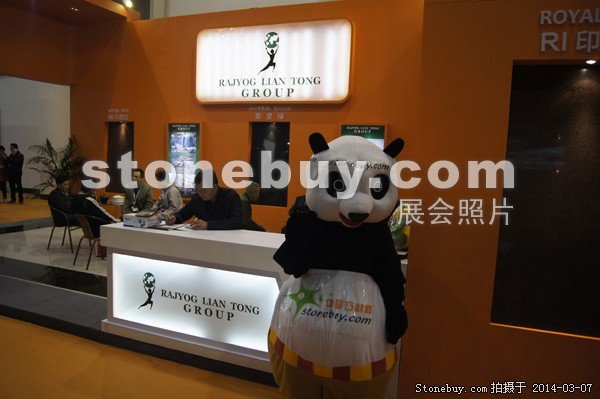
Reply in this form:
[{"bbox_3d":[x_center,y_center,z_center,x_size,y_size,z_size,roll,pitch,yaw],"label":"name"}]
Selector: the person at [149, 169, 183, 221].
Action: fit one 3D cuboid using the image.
[{"bbox_3d":[-2.464,0.115,7.901,0.750,1.250,0.520,0,7,-22],"label":"person"}]

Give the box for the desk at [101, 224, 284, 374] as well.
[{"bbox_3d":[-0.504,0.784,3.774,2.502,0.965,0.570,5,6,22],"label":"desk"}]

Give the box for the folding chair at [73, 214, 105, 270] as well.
[{"bbox_3d":[-2.828,0.554,6.264,0.540,0.730,0.530,7,8,40],"label":"folding chair"}]

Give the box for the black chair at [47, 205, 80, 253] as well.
[{"bbox_3d":[-3.666,0.429,7.155,0.530,0.730,0.540,3,6,8],"label":"black chair"}]

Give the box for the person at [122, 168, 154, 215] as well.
[{"bbox_3d":[-2.989,0.073,8.113,0.540,1.250,0.750,4,6,16],"label":"person"}]

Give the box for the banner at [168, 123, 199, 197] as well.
[{"bbox_3d":[-2.406,-0.793,9.181,0.730,1.530,0.060,5,7,21],"label":"banner"}]

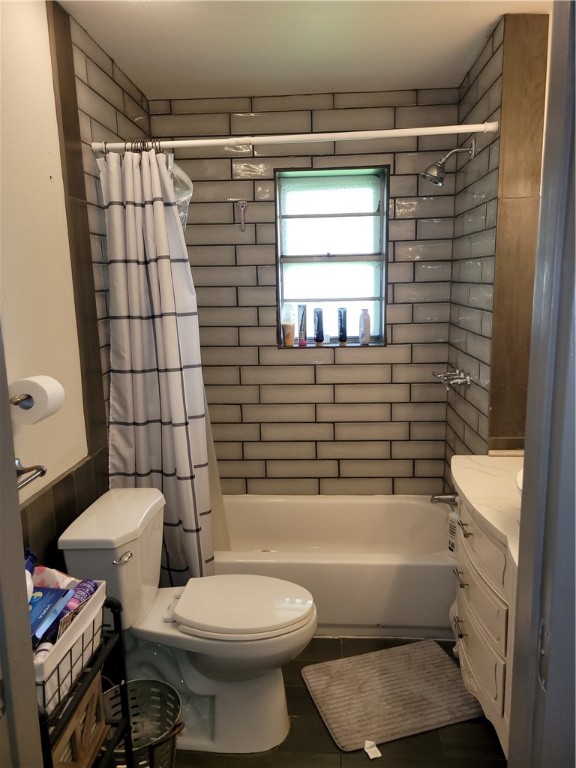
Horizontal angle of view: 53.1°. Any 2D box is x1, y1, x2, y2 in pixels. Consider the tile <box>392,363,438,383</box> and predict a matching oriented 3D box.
[{"bbox_3d":[0.710,-0.054,3.105,0.293,0.102,0.012,0,11,3],"label":"tile"}]

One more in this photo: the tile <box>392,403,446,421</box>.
[{"bbox_3d":[0.715,0.156,3.147,0.293,0.102,0.012,0,11,3],"label":"tile"}]

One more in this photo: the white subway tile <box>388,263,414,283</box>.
[{"bbox_3d":[0.590,-0.579,3.007,0.134,0.102,0.012,0,11,3],"label":"white subway tile"}]

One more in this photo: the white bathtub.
[{"bbox_3d":[0.083,0.862,2.861,1.518,0.348,0.770,0,10,3],"label":"white bathtub"}]

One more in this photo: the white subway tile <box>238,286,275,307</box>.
[{"bbox_3d":[-0.160,-0.468,3.070,0.209,0.102,0.012,0,11,3],"label":"white subway tile"}]

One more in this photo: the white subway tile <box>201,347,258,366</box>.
[{"bbox_3d":[-0.359,-0.148,3.126,0.405,0.100,0.010,-1,12,3],"label":"white subway tile"}]

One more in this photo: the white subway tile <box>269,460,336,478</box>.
[{"bbox_3d":[0.083,0.475,3.229,0.404,0.100,0.010,-1,12,3],"label":"white subway tile"}]

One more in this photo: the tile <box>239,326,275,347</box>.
[{"bbox_3d":[-0.158,-0.254,3.093,0.202,0.098,0.010,-1,12,3],"label":"tile"}]

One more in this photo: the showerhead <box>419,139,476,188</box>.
[{"bbox_3d":[0.706,-0.982,2.572,0.229,0.200,0.105,-1,12,3],"label":"showerhead"}]

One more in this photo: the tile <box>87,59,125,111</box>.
[{"bbox_3d":[-0.728,-1.186,2.309,0.010,0.099,0.402,-1,12,3],"label":"tile"}]

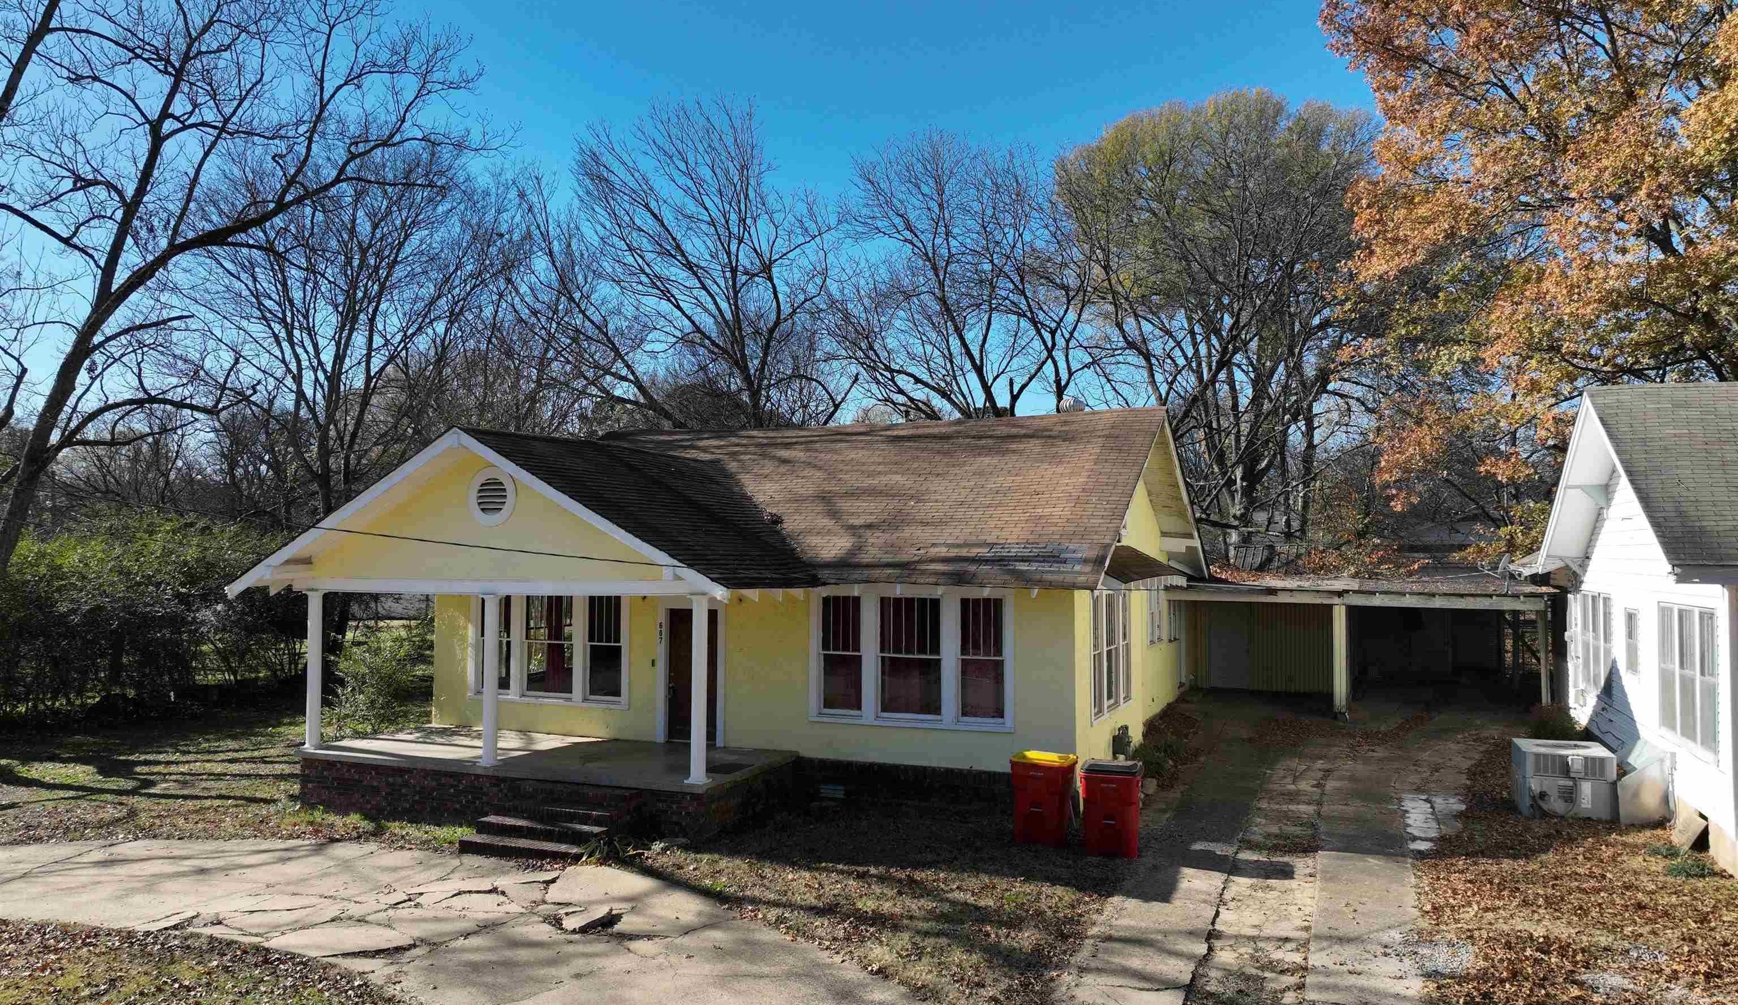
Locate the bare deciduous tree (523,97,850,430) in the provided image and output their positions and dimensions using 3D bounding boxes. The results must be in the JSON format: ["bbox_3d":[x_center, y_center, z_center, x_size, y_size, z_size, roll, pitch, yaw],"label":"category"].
[{"bbox_3d":[-5.611,-3.758,37.000,10.096,17.416,9.500,0,-3,0],"label":"bare deciduous tree"}]

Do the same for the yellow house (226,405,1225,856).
[{"bbox_3d":[-1.030,1.533,22.033,12.495,6.344,14.892,-1,-3,23],"label":"yellow house"}]

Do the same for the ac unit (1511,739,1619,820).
[{"bbox_3d":[9.857,3.928,17.094,1.142,0.877,1.173,-1,-3,23],"label":"ac unit"}]

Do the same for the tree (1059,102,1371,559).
[{"bbox_3d":[10.412,-3.703,36.000,9.458,17.194,9.200,0,-3,0],"label":"tree"}]

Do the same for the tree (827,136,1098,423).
[{"bbox_3d":[2.858,-3.220,37.000,7.926,16.332,7.500,0,-3,0],"label":"tree"}]

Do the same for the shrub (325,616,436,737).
[{"bbox_3d":[-8.755,3.254,21.600,1.948,2.353,1.900,-1,-3,23],"label":"shrub"}]

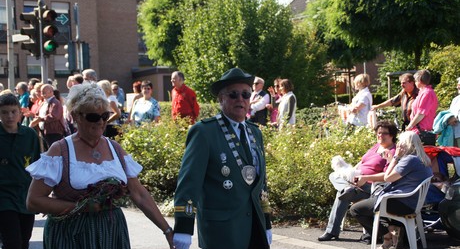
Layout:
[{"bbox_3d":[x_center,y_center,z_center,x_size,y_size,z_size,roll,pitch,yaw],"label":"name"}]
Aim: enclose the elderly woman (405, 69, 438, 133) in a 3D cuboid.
[{"bbox_3d":[2.723,0.054,10.748,0.380,1.650,0.500,-3,3,-11],"label":"elderly woman"}]

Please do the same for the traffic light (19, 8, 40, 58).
[{"bbox_3d":[-3.711,-1.670,14.200,0.380,0.880,0.270,-3,3,-10],"label":"traffic light"}]

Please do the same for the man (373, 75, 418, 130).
[{"bbox_3d":[2.452,0.115,11.044,0.520,1.700,0.620,-5,4,-41],"label":"man"}]

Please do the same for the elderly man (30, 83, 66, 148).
[{"bbox_3d":[-2.903,0.205,12.344,0.480,1.700,0.520,-4,3,-28],"label":"elderly man"}]

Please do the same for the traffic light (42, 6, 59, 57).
[{"bbox_3d":[-3.354,-1.723,14.300,0.300,0.900,0.380,-3,3,-22],"label":"traffic light"}]

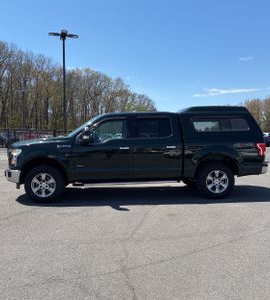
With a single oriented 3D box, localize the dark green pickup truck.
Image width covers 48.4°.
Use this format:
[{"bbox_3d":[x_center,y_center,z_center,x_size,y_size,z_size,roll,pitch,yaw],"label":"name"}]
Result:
[{"bbox_3d":[0.017,0.017,7.280,5.890,2.050,2.130,0,3,-5],"label":"dark green pickup truck"}]

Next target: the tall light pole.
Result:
[{"bbox_3d":[-4.863,-3.971,20.808,1.950,8.500,1.800,-1,3,-14],"label":"tall light pole"}]

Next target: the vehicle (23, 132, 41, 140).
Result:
[{"bbox_3d":[-12.012,-1.314,35.181,1.870,1.580,4.600,-1,3,-19],"label":"vehicle"}]

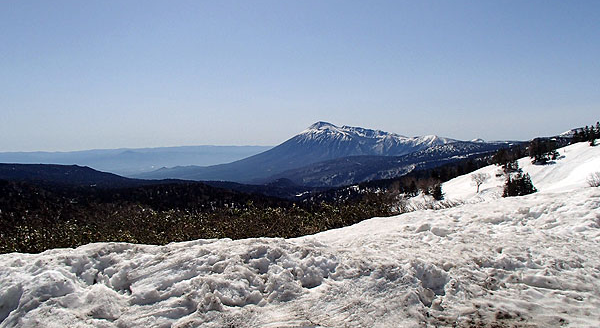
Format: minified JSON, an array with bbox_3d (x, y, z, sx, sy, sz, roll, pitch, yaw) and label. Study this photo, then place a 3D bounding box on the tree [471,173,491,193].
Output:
[{"bbox_3d":[39.807,4.245,98.000,4.300,4.500,4.100,1,3,0],"label":"tree"}]

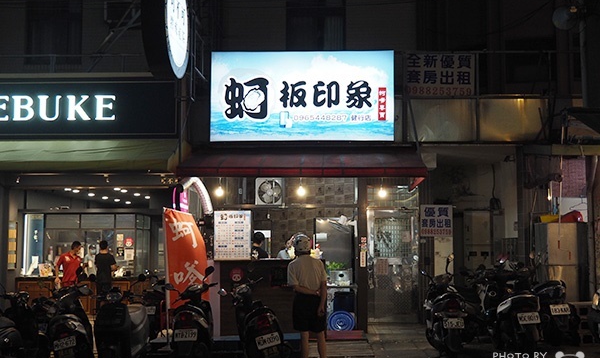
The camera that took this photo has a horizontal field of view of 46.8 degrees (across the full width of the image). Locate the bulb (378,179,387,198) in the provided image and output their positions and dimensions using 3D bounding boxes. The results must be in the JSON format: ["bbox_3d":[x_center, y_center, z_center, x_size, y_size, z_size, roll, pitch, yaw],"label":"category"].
[{"bbox_3d":[1.228,0.156,10.323,0.127,0.269,0.110,0,-5,0],"label":"bulb"}]

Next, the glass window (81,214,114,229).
[{"bbox_3d":[-4.141,0.869,14.177,0.695,0.286,0.060,0,-5,0],"label":"glass window"}]

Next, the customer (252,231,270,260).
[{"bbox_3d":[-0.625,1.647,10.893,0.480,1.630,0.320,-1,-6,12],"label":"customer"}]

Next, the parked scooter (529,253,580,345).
[{"bbox_3d":[3.646,1.848,10.479,0.720,1.150,1.830,0,-5,-5],"label":"parked scooter"}]

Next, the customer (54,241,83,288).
[{"bbox_3d":[-4.272,1.960,12.771,0.520,1.630,0.360,3,-6,-32],"label":"customer"}]

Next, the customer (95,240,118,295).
[{"bbox_3d":[-3.707,1.992,13.170,0.480,1.630,0.320,0,-6,5],"label":"customer"}]

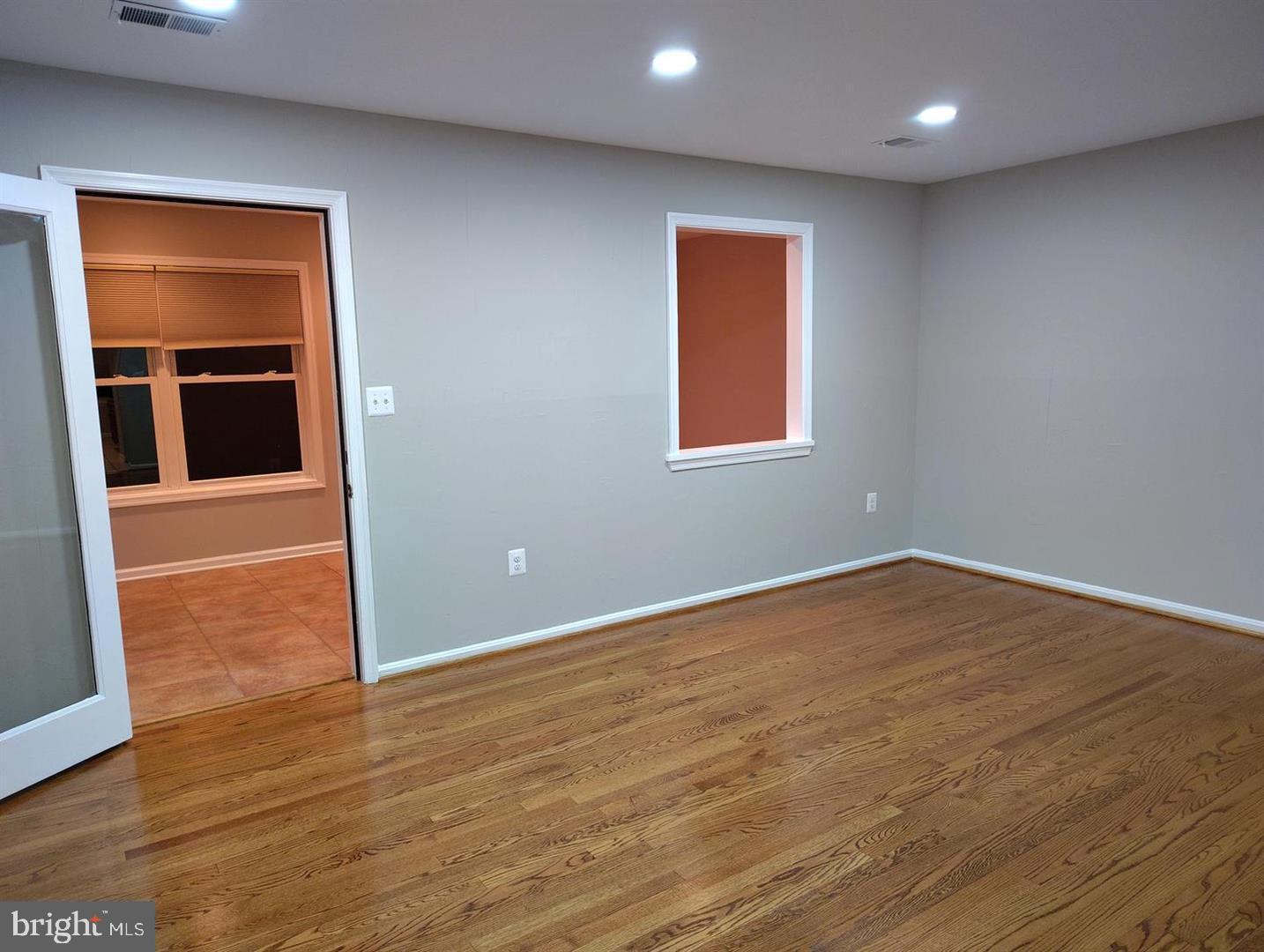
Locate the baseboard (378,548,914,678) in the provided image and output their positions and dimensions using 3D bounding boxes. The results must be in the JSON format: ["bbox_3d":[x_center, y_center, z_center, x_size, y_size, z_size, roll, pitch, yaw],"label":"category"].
[{"bbox_3d":[0.385,0.698,4.891,3.635,0.066,0.015,-7,10,-34],"label":"baseboard"}]

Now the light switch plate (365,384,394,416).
[{"bbox_3d":[-1.077,-0.320,3.761,0.117,0.120,0.012,-7,10,-34],"label":"light switch plate"}]

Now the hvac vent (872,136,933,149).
[{"bbox_3d":[1.368,-1.668,4.413,0.284,0.015,0.190,-7,10,-34],"label":"hvac vent"}]

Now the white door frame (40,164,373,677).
[{"bbox_3d":[-1.610,-0.080,3.500,1.041,2.098,0.144,-7,10,-34],"label":"white door frame"}]

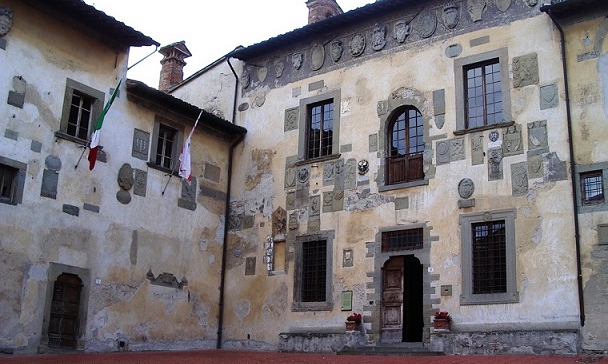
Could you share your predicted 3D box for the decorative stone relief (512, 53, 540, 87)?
[{"bbox_3d":[6.324,-3.169,19.034,0.718,0.932,0.100,-9,-19,37],"label":"decorative stone relief"}]

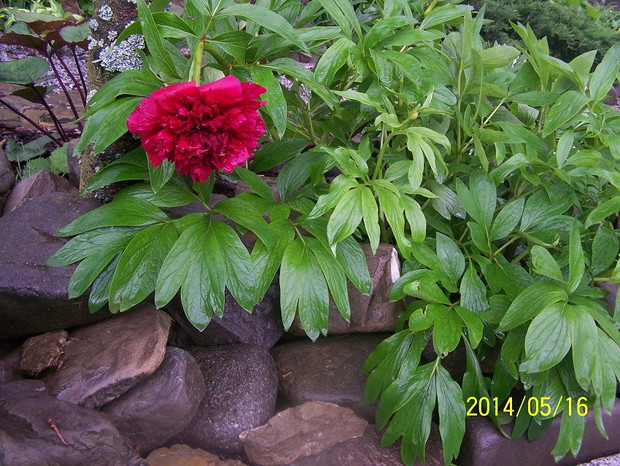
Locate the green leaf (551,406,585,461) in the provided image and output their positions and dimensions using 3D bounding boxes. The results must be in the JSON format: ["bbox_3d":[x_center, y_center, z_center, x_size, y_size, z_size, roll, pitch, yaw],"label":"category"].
[{"bbox_3d":[0.338,0.263,0.895,0.042,0.080,0.020,11,-8,5],"label":"green leaf"}]

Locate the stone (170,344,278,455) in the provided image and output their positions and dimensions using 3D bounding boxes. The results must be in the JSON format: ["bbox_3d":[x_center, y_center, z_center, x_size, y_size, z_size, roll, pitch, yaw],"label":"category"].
[{"bbox_3d":[-0.122,0.236,0.970,0.158,0.140,0.140,0,28,0],"label":"stone"}]

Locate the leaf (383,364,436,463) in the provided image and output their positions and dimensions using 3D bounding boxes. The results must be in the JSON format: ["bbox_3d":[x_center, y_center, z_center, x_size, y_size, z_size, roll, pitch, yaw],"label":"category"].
[{"bbox_3d":[0.138,0.239,0.905,0.050,0.145,0.020,22,4,11],"label":"leaf"}]

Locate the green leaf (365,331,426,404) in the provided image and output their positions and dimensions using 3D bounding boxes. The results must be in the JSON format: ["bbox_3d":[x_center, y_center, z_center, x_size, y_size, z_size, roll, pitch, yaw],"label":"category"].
[{"bbox_3d":[0.116,0.182,0.930,0.055,0.109,0.022,40,0,23],"label":"green leaf"}]

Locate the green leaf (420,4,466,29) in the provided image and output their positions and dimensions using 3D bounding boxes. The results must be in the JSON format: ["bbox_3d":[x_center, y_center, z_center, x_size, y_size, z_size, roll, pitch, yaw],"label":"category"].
[{"bbox_3d":[0.213,-0.340,1.077,0.083,0.015,0.028,-24,48,0],"label":"green leaf"}]

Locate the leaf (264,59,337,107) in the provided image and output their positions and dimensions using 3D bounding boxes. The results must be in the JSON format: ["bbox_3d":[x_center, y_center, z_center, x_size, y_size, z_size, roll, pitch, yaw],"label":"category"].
[{"bbox_3d":[-0.012,-0.175,0.822,0.103,0.018,0.025,32,43,5],"label":"leaf"}]

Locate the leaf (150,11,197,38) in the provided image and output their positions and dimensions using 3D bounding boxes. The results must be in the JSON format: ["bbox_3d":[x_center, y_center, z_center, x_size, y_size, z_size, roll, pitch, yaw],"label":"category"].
[{"bbox_3d":[-0.149,-0.232,0.753,0.054,0.015,0.022,26,37,-11],"label":"leaf"}]

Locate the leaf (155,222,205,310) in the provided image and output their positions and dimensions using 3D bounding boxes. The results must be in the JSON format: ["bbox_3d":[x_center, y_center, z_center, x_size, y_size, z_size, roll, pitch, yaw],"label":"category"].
[{"bbox_3d":[-0.143,0.032,0.752,0.034,0.018,0.111,20,67,20],"label":"leaf"}]

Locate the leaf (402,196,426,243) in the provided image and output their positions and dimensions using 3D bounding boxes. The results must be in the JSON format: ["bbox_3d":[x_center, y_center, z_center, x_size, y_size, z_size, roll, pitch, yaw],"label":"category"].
[{"bbox_3d":[0.120,-0.014,0.804,0.025,0.057,0.014,-17,-10,-6],"label":"leaf"}]

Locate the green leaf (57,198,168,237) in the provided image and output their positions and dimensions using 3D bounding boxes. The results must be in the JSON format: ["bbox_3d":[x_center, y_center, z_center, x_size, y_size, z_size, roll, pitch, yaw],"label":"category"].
[{"bbox_3d":[-0.228,-0.018,0.790,0.128,0.020,0.037,-10,49,-9],"label":"green leaf"}]

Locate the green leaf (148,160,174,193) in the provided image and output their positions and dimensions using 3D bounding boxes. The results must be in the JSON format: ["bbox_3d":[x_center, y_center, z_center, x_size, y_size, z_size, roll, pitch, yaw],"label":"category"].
[{"bbox_3d":[-0.168,-0.068,0.752,0.028,0.013,0.049,2,66,1],"label":"green leaf"}]

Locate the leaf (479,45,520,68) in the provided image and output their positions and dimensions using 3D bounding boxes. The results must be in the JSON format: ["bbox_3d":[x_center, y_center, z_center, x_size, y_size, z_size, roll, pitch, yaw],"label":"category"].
[{"bbox_3d":[0.349,-0.325,1.255,0.070,0.016,0.040,-7,70,8],"label":"leaf"}]

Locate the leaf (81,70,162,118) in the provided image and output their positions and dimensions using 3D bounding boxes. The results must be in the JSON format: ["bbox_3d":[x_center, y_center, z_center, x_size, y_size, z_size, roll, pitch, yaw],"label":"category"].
[{"bbox_3d":[-0.260,-0.193,0.940,0.112,0.022,0.045,-24,53,-11],"label":"leaf"}]

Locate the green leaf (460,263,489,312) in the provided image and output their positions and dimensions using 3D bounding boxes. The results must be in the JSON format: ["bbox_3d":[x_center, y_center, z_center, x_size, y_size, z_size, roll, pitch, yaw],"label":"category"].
[{"bbox_3d":[0.209,0.071,0.871,0.037,0.072,0.012,-5,8,-2],"label":"green leaf"}]

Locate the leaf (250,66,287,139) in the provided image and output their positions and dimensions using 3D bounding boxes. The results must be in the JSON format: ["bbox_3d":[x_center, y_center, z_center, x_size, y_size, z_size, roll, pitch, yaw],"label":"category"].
[{"bbox_3d":[-0.056,-0.179,0.925,0.038,0.102,0.018,-17,-6,-7],"label":"leaf"}]

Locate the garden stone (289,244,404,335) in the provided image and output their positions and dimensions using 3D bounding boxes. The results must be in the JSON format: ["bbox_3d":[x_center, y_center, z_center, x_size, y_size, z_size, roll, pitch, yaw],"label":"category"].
[{"bbox_3d":[0.052,0.076,0.970,0.165,0.125,0.130,0,28,0],"label":"garden stone"}]

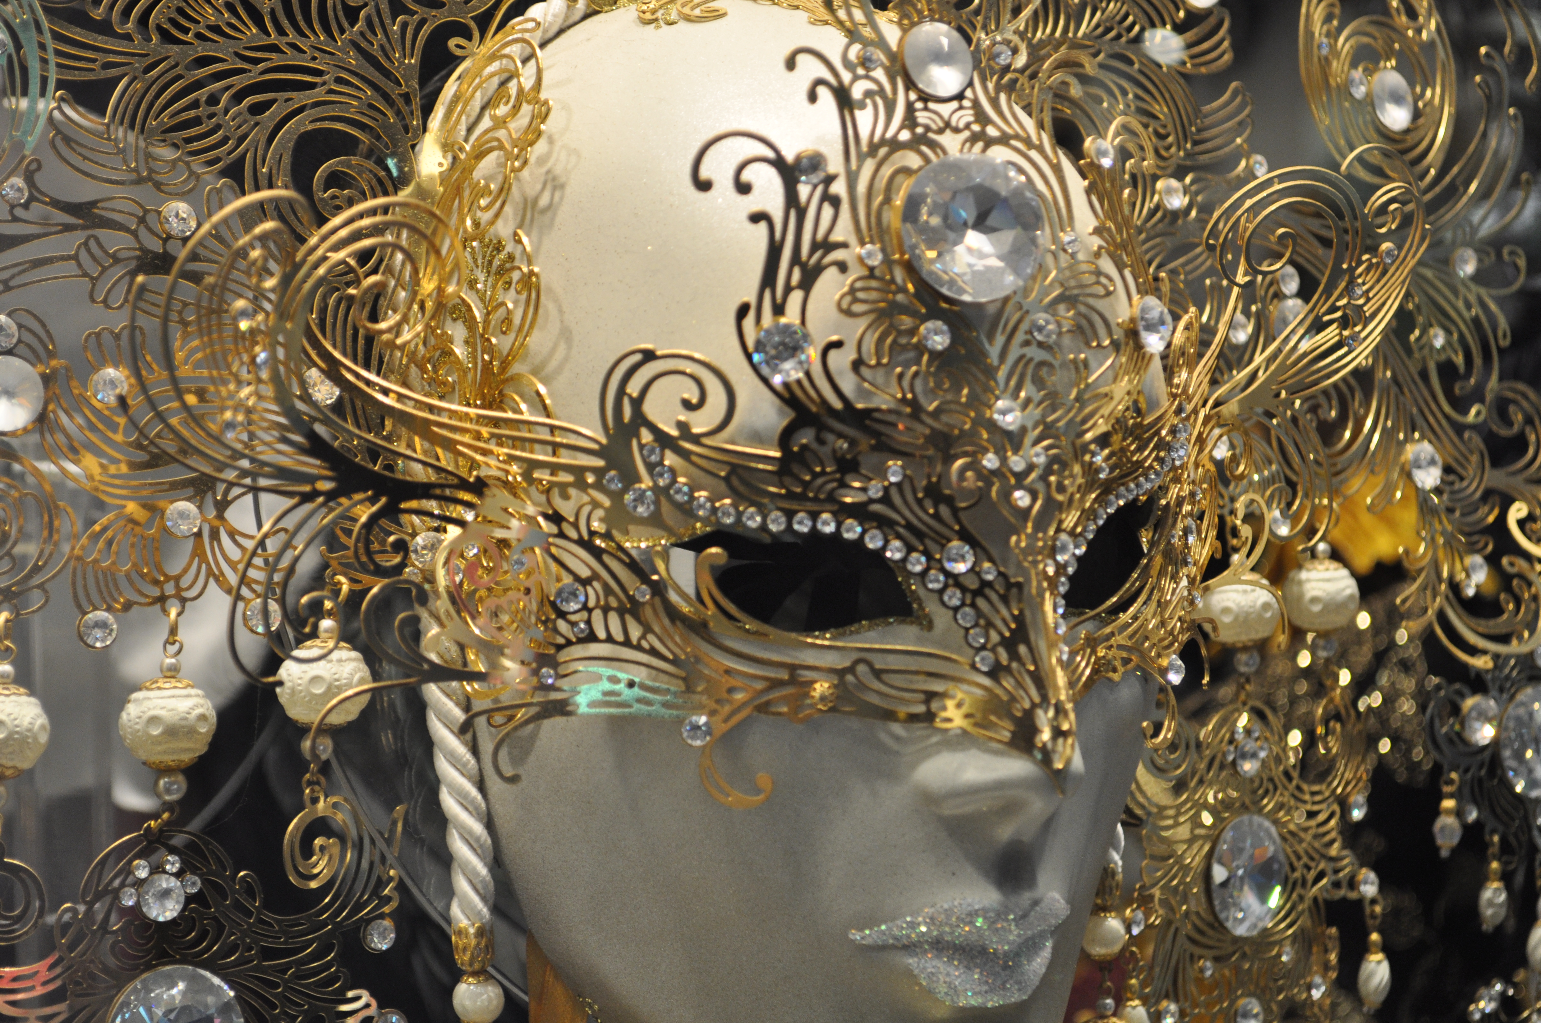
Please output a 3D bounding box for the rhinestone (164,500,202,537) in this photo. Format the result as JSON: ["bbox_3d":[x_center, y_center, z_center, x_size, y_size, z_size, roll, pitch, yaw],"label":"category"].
[{"bbox_3d":[-0.118,0.001,0.703,0.007,0.007,0.004,-1,-4,-19],"label":"rhinestone"}]

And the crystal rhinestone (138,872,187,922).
[{"bbox_3d":[-0.110,0.070,0.634,0.009,0.009,0.004,0,0,-27],"label":"crystal rhinestone"}]

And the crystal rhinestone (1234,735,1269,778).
[{"bbox_3d":[0.118,0.060,0.860,0.010,0.010,0.004,-4,2,-41],"label":"crystal rhinestone"}]

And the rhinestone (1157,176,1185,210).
[{"bbox_3d":[0.094,-0.075,0.825,0.008,0.008,0.003,-4,-1,-40],"label":"rhinestone"}]

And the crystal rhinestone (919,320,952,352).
[{"bbox_3d":[0.031,-0.034,0.669,0.006,0.006,0.003,-1,2,-19],"label":"crystal rhinestone"}]

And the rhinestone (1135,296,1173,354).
[{"bbox_3d":[0.082,-0.040,0.748,0.012,0.012,0.005,-5,-1,-44],"label":"rhinestone"}]

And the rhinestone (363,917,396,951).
[{"bbox_3d":[-0.073,0.079,0.652,0.006,0.006,0.003,0,0,-27],"label":"rhinestone"}]

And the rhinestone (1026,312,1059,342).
[{"bbox_3d":[0.051,-0.035,0.662,0.006,0.006,0.003,0,-6,-31],"label":"rhinestone"}]

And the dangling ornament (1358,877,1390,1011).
[{"bbox_3d":[0.142,0.102,0.825,0.008,0.031,0.008,2,3,0],"label":"dangling ornament"}]

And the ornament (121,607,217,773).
[{"bbox_3d":[-0.124,0.037,0.722,0.020,0.035,0.020,-2,8,-30],"label":"ornament"}]

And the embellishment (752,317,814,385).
[{"bbox_3d":[0.003,-0.030,0.660,0.012,0.012,0.006,0,8,-7],"label":"embellishment"}]

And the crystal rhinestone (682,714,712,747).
[{"bbox_3d":[-0.014,0.042,0.675,0.006,0.006,0.003,0,0,-6],"label":"crystal rhinestone"}]

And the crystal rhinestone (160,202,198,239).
[{"bbox_3d":[-0.119,-0.058,0.703,0.007,0.007,0.004,-1,0,-19],"label":"crystal rhinestone"}]

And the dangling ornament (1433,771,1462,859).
[{"bbox_3d":[0.179,0.080,0.930,0.008,0.023,0.008,2,7,0],"label":"dangling ornament"}]

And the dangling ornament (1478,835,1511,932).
[{"bbox_3d":[0.178,0.091,0.860,0.008,0.024,0.008,2,3,0],"label":"dangling ornament"}]

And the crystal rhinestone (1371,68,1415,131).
[{"bbox_3d":[0.157,-0.104,0.885,0.016,0.016,0.006,-5,-1,-42],"label":"crystal rhinestone"}]

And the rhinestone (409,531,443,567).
[{"bbox_3d":[-0.073,0.008,0.745,0.007,0.007,0.003,3,-3,7],"label":"rhinestone"}]

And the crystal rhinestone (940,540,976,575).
[{"bbox_3d":[0.036,0.009,0.670,0.006,0.006,0.003,-1,2,-10],"label":"crystal rhinestone"}]

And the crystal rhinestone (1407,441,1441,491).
[{"bbox_3d":[0.151,-0.011,0.810,0.011,0.011,0.004,-1,0,-38],"label":"crystal rhinestone"}]

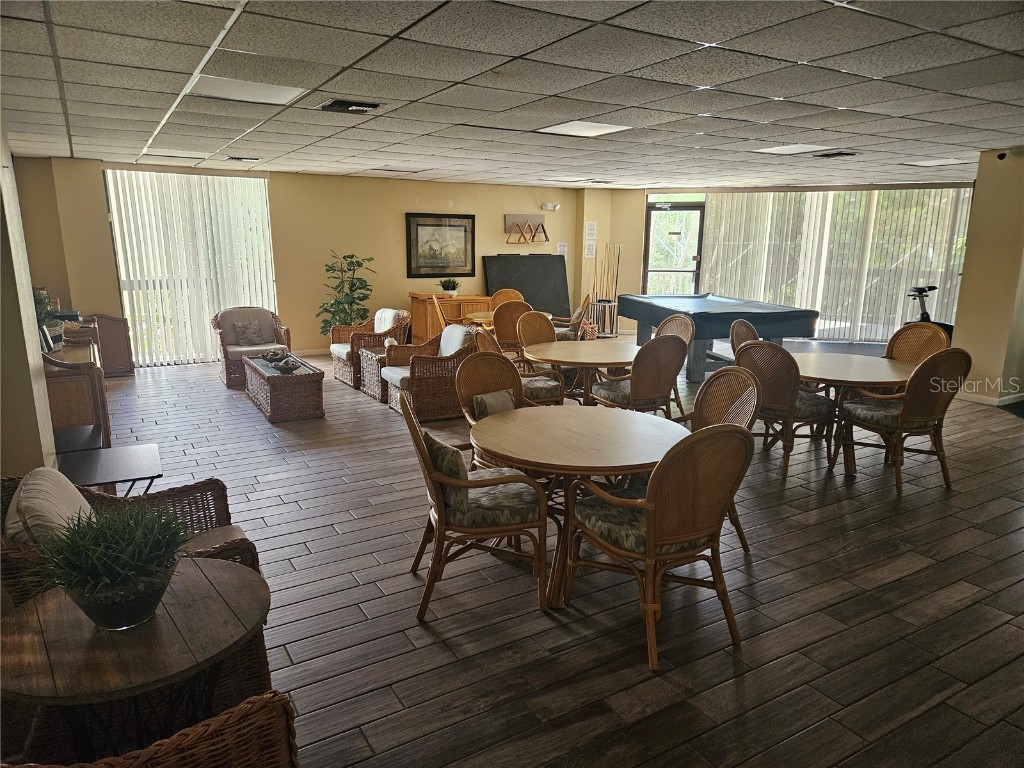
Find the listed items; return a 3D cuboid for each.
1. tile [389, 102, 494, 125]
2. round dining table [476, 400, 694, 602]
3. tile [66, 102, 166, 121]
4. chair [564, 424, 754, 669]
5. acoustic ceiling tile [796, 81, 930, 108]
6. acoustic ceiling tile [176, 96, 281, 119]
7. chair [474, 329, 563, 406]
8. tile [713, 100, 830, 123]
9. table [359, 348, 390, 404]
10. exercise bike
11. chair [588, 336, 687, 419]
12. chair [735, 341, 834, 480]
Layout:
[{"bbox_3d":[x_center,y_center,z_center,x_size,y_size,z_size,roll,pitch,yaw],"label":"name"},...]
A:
[{"bbox_3d":[-0.491,-1.836,4.602,0.605,0.020,0.605,-7,14,-30],"label":"tile"},{"bbox_3d":[0.321,0.574,3.268,1.040,0.720,1.040,0,12,0],"label":"round dining table"},{"bbox_3d":[-2.716,-1.894,4.703,0.610,0.020,0.610,-7,14,-30],"label":"tile"},{"bbox_3d":[0.616,0.553,2.809,0.600,0.950,0.610,-5,13,-25],"label":"chair"},{"bbox_3d":[2.045,-1.707,4.007,0.600,0.020,0.600,-7,14,-30],"label":"acoustic ceiling tile"},{"bbox_3d":[-1.847,-1.809,4.453,0.600,0.020,0.600,-7,14,-30],"label":"acoustic ceiling tile"},{"bbox_3d":[0.050,0.025,5.282,0.650,0.955,0.560,-6,14,-29],"label":"chair"},{"bbox_3d":[1.726,-1.816,4.523,0.600,0.020,0.600,-7,14,-30],"label":"tile"},{"bbox_3d":[-1.241,-0.128,7.262,0.570,0.460,0.620,-7,14,-30],"label":"table"},{"bbox_3d":[5.894,-0.914,9.423,1.050,1.180,0.520,6,13,24],"label":"exercise bike"},{"bbox_3d":[0.949,0.069,5.090,0.560,0.960,0.650,-6,14,-29],"label":"chair"},{"bbox_3d":[1.919,0.121,4.759,0.610,0.925,0.580,-8,14,-33],"label":"chair"}]

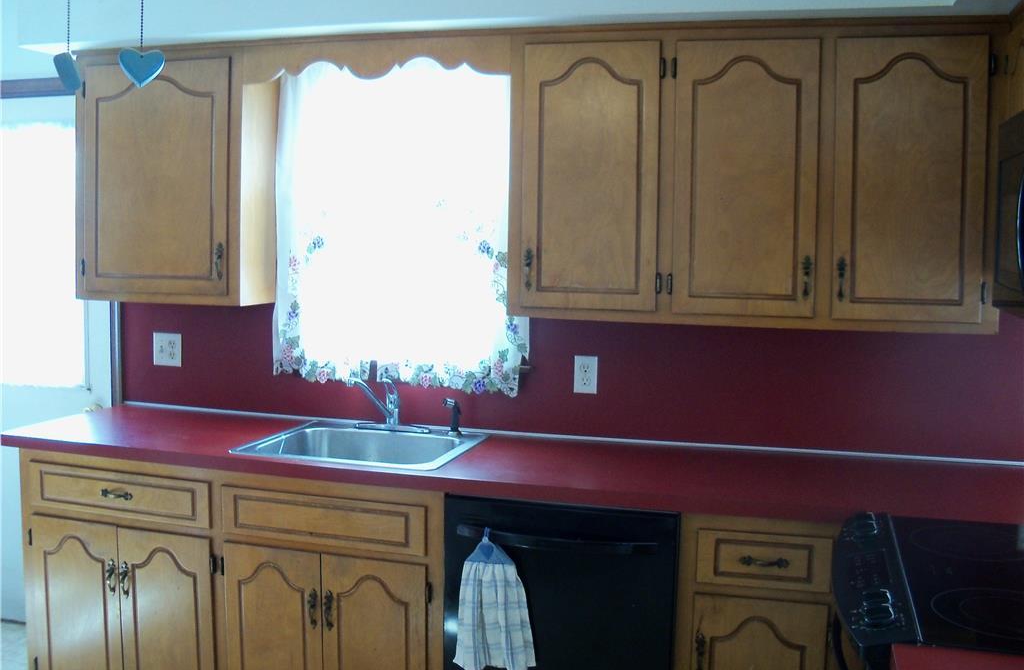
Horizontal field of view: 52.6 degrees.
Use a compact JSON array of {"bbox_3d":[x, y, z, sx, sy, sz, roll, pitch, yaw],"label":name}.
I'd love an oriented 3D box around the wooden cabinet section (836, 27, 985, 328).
[{"bbox_3d":[0.984,-0.382,2.555,0.380,0.718,0.020,2,5,15],"label":"wooden cabinet section"}]

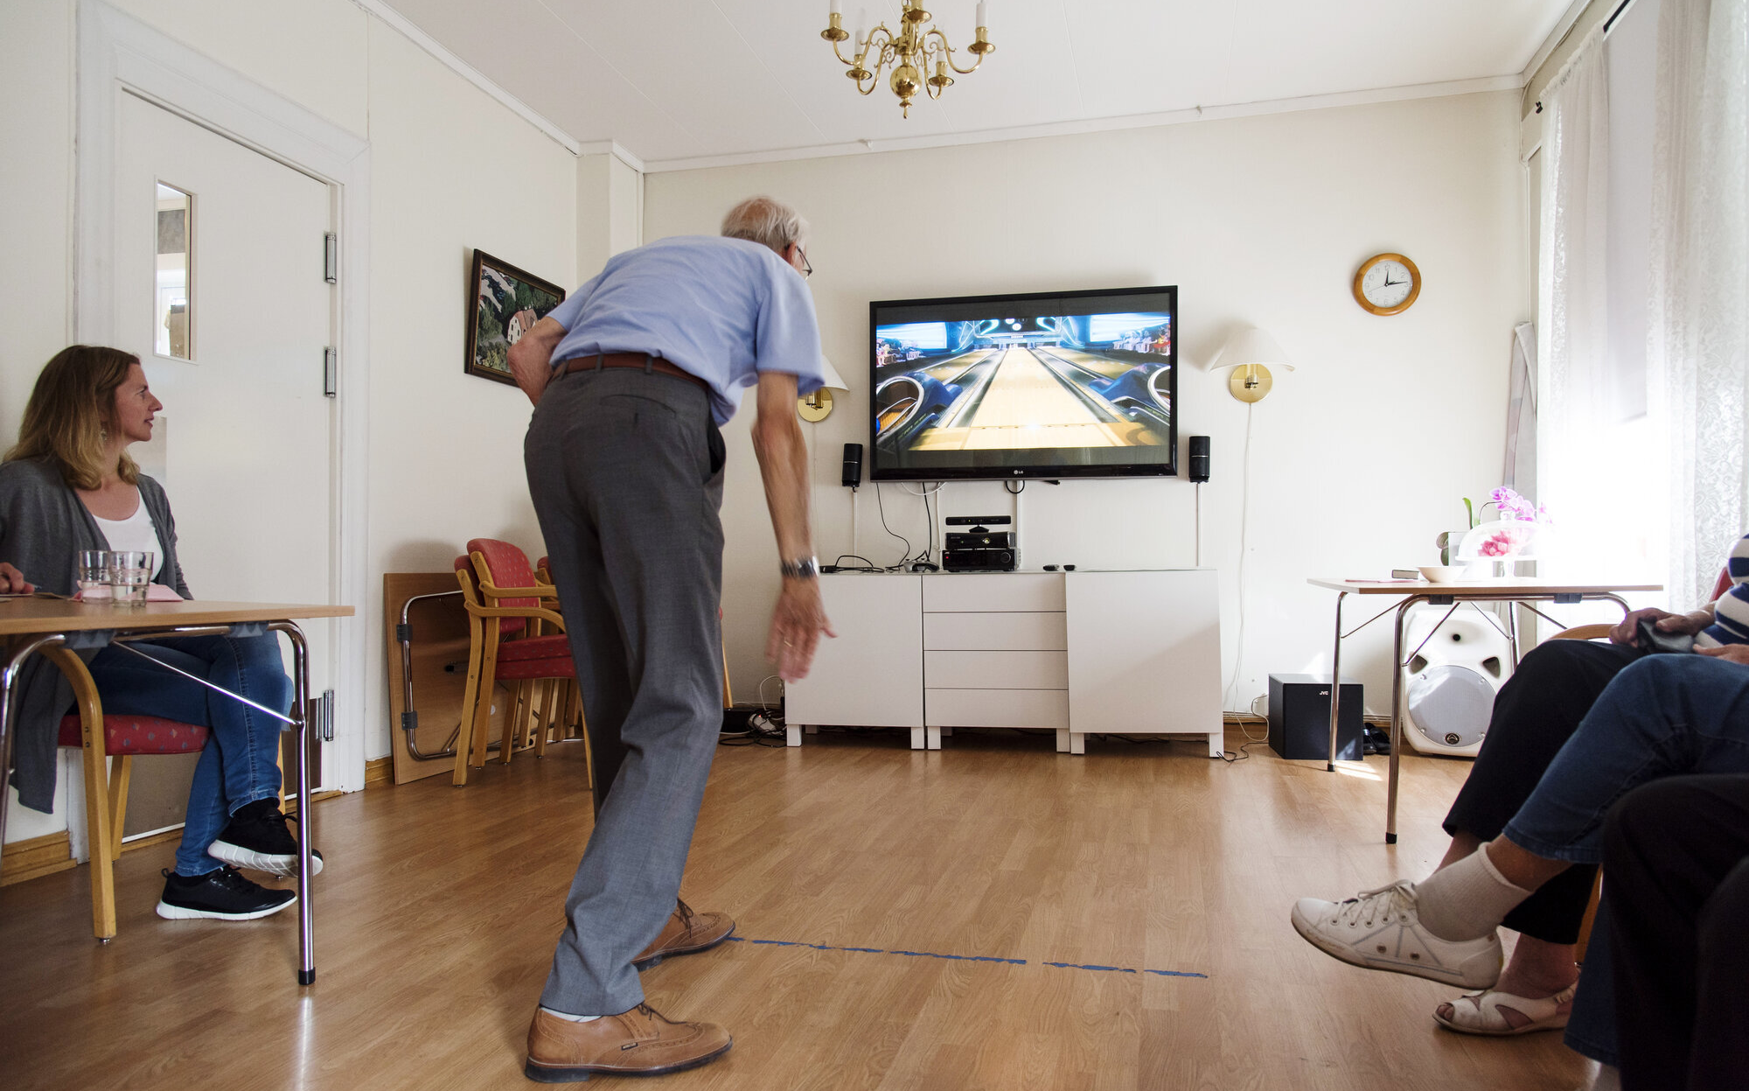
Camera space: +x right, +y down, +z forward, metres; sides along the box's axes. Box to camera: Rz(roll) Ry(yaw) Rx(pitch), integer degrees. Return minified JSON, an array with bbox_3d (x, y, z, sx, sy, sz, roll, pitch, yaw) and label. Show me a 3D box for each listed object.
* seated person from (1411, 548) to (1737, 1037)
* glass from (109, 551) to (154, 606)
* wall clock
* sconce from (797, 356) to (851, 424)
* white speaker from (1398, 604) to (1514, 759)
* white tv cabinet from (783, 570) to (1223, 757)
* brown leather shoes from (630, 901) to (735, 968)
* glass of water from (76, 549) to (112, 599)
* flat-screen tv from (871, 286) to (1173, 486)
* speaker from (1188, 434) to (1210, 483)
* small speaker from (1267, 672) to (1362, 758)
[{"bbox_3d":[1.355,0.196,2.077,0.900,1.240,0.520,0,-1,20],"label":"seated person"},{"bbox_3d":[-1.377,0.062,2.160,0.081,0.102,0.081,0,-1,14],"label":"glass"},{"bbox_3d":[2.235,-1.142,5.080,0.277,0.277,0.045,0,-1,14],"label":"wall clock"},{"bbox_3d":[-0.308,-0.762,5.632,0.360,0.320,0.210,0,-1,14],"label":"sconce"},{"bbox_3d":[2.360,0.550,4.765,0.385,0.595,0.335,0,-1,20],"label":"white speaker"},{"bbox_3d":[0.549,0.491,5.029,1.810,0.745,0.420,0,-1,14],"label":"white tv cabinet"},{"bbox_3d":[-0.410,0.755,2.316,0.300,0.120,0.112,1,-2,-44],"label":"brown leather shoes"},{"bbox_3d":[-1.605,0.065,2.420,0.077,0.107,0.077,0,-1,-34],"label":"glass of water"},{"bbox_3d":[0.663,-0.719,5.315,1.390,0.830,0.060,0,-1,14],"label":"flat-screen tv"},{"bbox_3d":[1.422,-0.376,5.090,0.088,0.200,0.090,0,-1,14],"label":"speaker"},{"bbox_3d":[1.791,0.697,4.744,0.300,0.300,0.320,0,-1,9],"label":"small speaker"}]

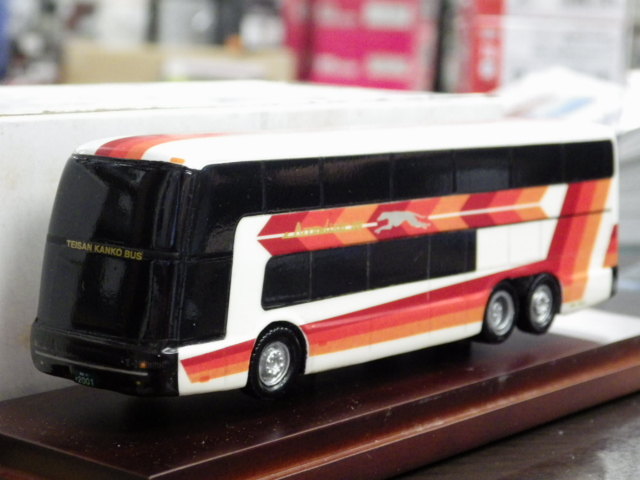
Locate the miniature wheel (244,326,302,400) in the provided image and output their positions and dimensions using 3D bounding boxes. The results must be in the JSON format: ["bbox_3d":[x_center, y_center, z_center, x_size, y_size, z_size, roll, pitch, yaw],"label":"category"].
[{"bbox_3d":[-0.011,0.026,0.346,0.005,0.016,0.016,7,9,40],"label":"miniature wheel"}]

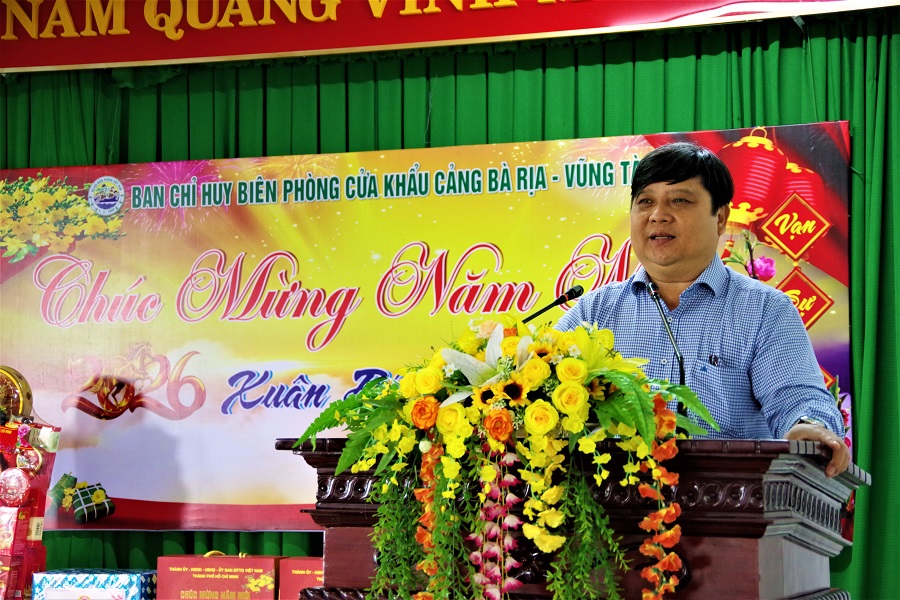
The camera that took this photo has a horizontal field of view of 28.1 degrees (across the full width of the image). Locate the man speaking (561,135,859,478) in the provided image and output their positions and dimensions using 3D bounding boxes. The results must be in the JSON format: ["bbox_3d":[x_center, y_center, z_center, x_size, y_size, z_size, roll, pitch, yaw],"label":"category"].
[{"bbox_3d":[0.435,0.555,3.230,0.600,1.710,0.440,-2,-9,19],"label":"man speaking"}]

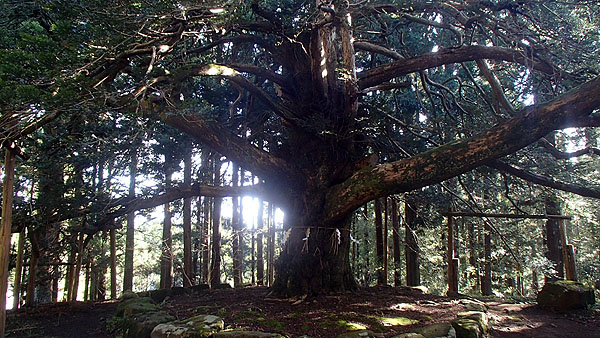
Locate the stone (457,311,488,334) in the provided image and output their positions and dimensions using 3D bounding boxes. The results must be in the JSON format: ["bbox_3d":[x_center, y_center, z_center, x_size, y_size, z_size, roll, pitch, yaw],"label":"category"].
[{"bbox_3d":[2.552,2.261,6.600,0.460,0.340,0.500,-3,-9,21],"label":"stone"}]

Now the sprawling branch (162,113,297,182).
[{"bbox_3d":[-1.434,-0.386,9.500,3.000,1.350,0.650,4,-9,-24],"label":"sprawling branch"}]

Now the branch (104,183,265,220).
[{"bbox_3d":[-2.694,0.780,10.600,3.800,0.850,0.650,0,-8,3],"label":"branch"}]

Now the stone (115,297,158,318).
[{"bbox_3d":[-2.912,2.473,8.000,0.720,0.340,0.650,3,-8,-20],"label":"stone"}]

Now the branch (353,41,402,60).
[{"bbox_3d":[1.938,-2.945,11.100,1.250,0.500,0.500,0,-8,0],"label":"branch"}]

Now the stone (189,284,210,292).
[{"bbox_3d":[-2.435,2.893,10.800,0.530,0.200,0.420,2,-8,-13],"label":"stone"}]

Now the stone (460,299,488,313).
[{"bbox_3d":[2.918,2.288,7.500,0.500,0.280,0.500,-3,-9,21],"label":"stone"}]

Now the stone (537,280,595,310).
[{"bbox_3d":[5.282,2.499,8.900,1.100,0.550,0.800,-4,-9,31],"label":"stone"}]

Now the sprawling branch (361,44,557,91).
[{"bbox_3d":[3.510,-2.330,10.400,4.400,0.950,0.800,-1,-8,7],"label":"sprawling branch"}]

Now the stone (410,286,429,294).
[{"bbox_3d":[2.896,2.942,10.800,0.450,0.190,0.400,-2,-8,15],"label":"stone"}]

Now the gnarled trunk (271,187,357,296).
[{"bbox_3d":[0.316,1.644,10.400,1.980,2.500,1.900,0,-8,2],"label":"gnarled trunk"}]

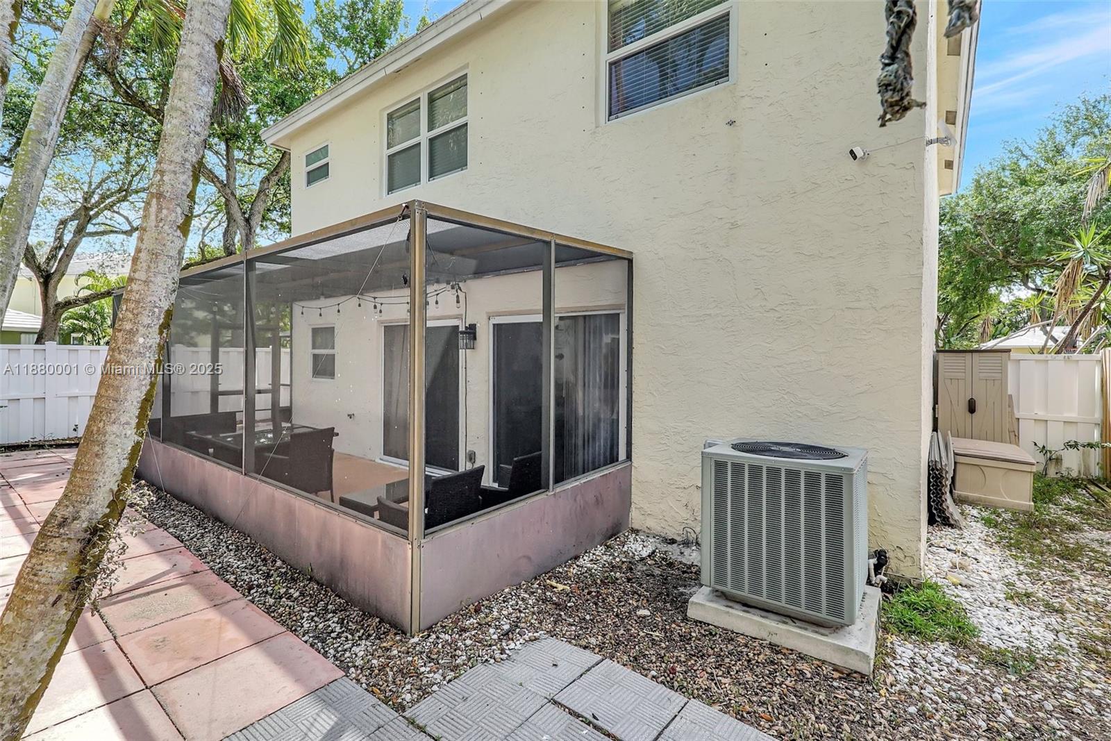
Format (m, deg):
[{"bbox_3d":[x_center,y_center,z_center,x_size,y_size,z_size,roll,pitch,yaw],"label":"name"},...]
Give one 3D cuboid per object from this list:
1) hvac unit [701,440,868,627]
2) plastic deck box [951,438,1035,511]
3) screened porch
[{"bbox_3d":[1.542,0.963,3.285,0.856,0.861,0.819,1,2,37],"label":"hvac unit"},{"bbox_3d":[5.313,1.232,6.053,0.681,0.540,1.298,1,2,38],"label":"plastic deck box"},{"bbox_3d":[-2.877,0.150,5.990,7.270,2.590,2.473,1,2,38],"label":"screened porch"}]

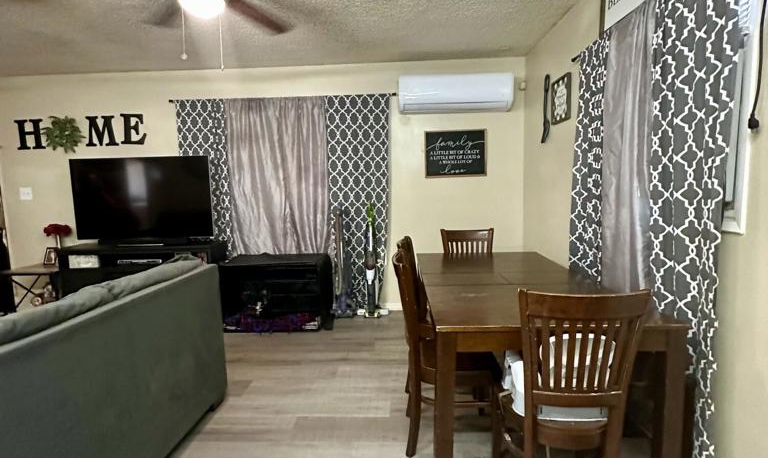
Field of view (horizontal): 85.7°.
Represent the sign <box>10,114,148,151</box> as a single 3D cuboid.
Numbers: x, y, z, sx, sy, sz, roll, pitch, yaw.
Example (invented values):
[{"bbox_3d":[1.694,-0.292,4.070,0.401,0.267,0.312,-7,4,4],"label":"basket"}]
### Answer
[{"bbox_3d":[-3.020,-0.945,4.117,1.325,0.345,0.040,-1,6,2],"label":"sign"}]

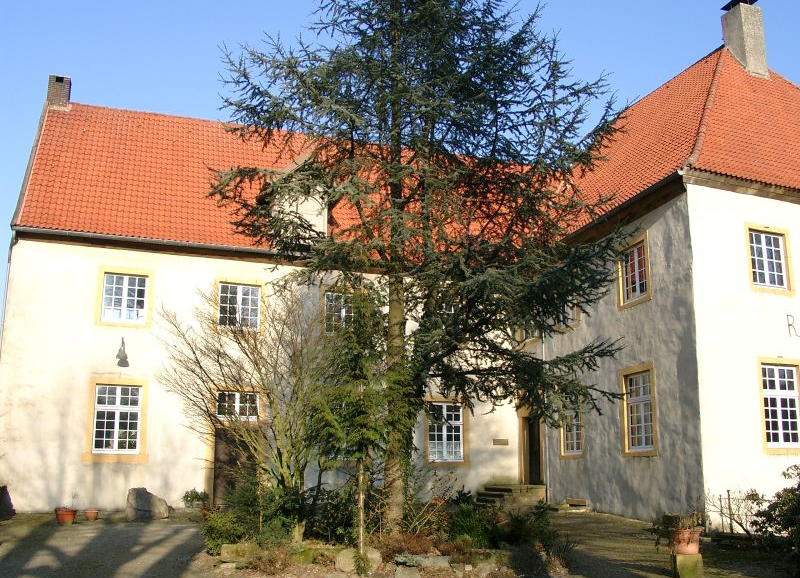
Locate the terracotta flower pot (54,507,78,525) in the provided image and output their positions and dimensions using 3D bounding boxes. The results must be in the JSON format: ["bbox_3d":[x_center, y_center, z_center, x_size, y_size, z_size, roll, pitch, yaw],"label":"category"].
[{"bbox_3d":[-8.341,5.685,19.652,0.590,0.423,0.590,5,-14,-21],"label":"terracotta flower pot"}]

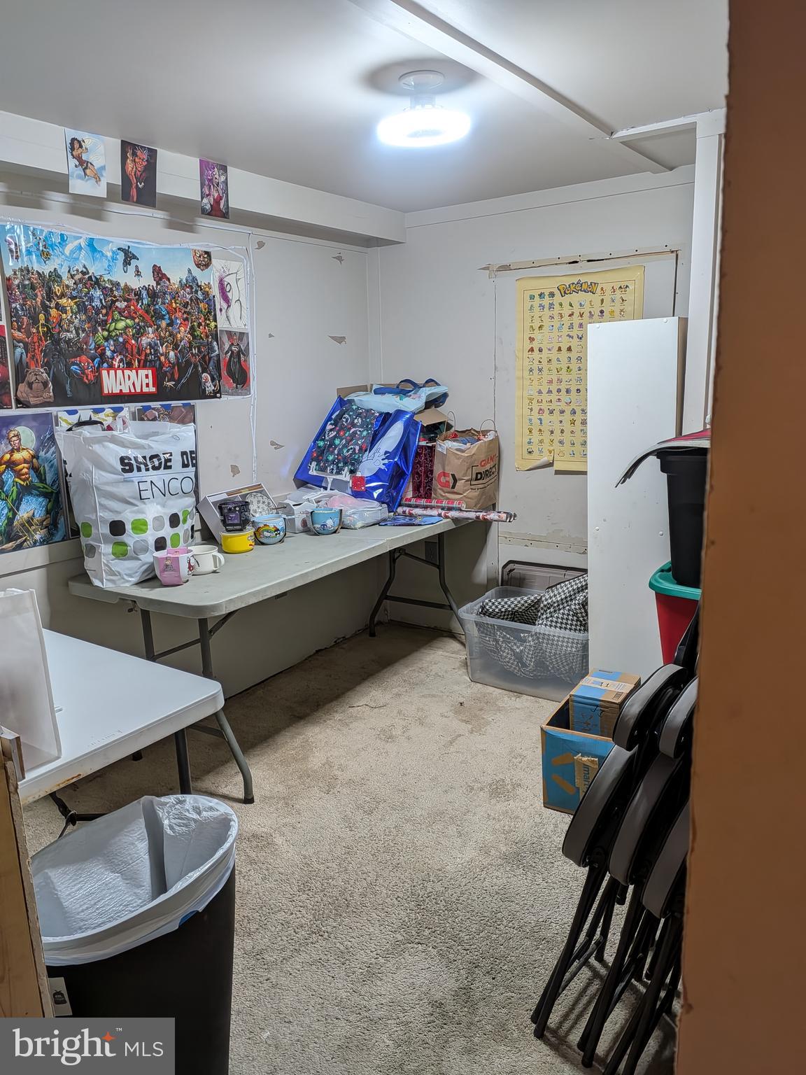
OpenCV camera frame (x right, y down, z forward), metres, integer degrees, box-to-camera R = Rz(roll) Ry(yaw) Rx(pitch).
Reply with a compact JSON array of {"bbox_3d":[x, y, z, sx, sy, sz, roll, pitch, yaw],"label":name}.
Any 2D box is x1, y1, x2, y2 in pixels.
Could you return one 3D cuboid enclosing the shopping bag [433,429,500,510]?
[{"bbox_3d":[0.296,-0.338,3.560,0.290,0.400,0.175,-15,18,-43],"label":"shopping bag"}]

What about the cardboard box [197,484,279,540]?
[{"bbox_3d":[-0.692,-0.099,3.157,0.080,0.181,0.290,-27,-4,36],"label":"cardboard box"}]

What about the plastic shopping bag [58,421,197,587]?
[{"bbox_3d":[-0.935,-0.134,2.627,0.370,0.525,0.210,-14,17,-40],"label":"plastic shopping bag"}]

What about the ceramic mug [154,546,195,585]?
[{"bbox_3d":[-0.771,0.100,2.528,0.135,0.100,0.140,-7,14,-19],"label":"ceramic mug"}]

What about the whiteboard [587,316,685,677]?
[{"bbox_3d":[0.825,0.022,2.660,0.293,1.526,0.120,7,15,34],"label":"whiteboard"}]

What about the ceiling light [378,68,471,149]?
[{"bbox_3d":[0.051,-1.119,1.931,0.240,0.130,0.240,-2,13,1],"label":"ceiling light"}]

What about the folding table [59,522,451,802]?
[{"bbox_3d":[-0.359,0.348,3.221,0.735,0.735,1.824,6,16,33],"label":"folding table"}]

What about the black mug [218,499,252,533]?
[{"bbox_3d":[-0.649,-0.083,2.861,0.125,0.102,0.135,-5,13,-13],"label":"black mug"}]

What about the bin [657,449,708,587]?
[{"bbox_3d":[1.045,-0.060,2.078,0.560,0.373,0.410,7,15,34],"label":"bin"}]

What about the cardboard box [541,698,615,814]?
[{"bbox_3d":[0.677,0.711,2.462,0.293,0.283,0.384,7,15,34],"label":"cardboard box"}]

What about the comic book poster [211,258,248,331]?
[{"bbox_3d":[-0.718,-1.012,3.104,0.010,0.266,0.166,7,15,34],"label":"comic book poster"}]

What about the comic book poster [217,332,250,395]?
[{"bbox_3d":[-0.710,-0.739,3.161,0.010,0.261,0.166,7,15,34],"label":"comic book poster"}]

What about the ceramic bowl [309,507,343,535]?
[{"bbox_3d":[-0.322,-0.066,3.107,0.130,0.097,0.130,-2,13,0],"label":"ceramic bowl"}]

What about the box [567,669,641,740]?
[{"bbox_3d":[0.668,0.586,2.460,0.157,0.200,0.234,7,15,34],"label":"box"}]

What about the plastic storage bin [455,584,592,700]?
[{"bbox_3d":[0.655,0.479,3.370,0.660,0.320,0.465,6,16,33],"label":"plastic storage bin"}]

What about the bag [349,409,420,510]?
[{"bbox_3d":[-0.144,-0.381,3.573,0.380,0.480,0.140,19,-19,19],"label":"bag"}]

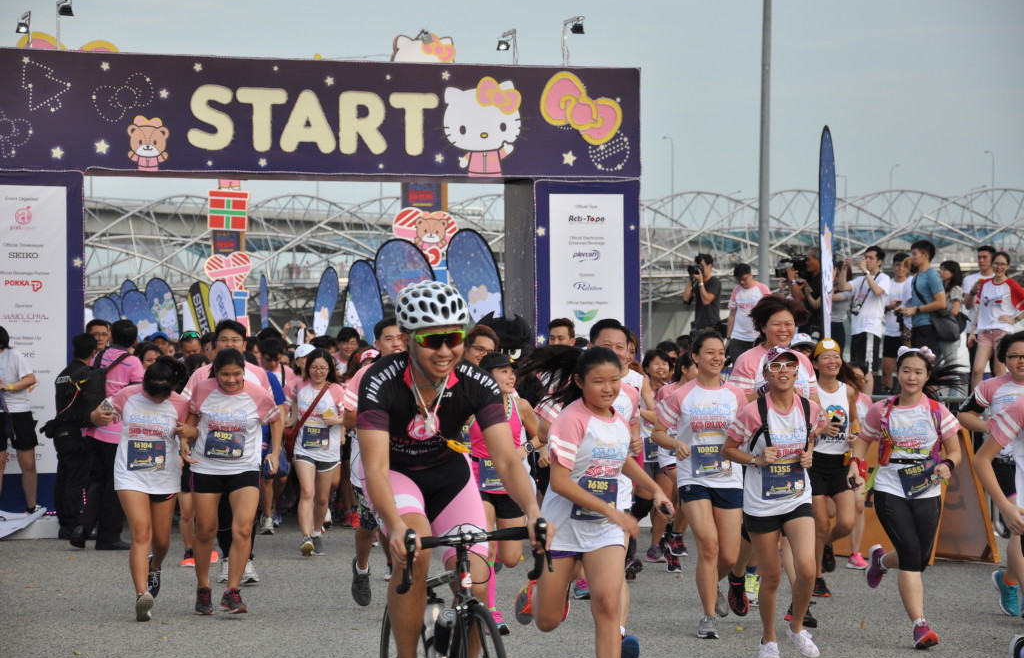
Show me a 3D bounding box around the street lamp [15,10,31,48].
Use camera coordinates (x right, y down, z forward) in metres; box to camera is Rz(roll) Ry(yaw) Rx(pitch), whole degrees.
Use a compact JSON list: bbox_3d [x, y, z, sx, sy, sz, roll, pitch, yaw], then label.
[{"bbox_3d":[-4.137,-2.514,28.900,0.110,0.400,0.300,0,0,-20],"label":"street lamp"}]

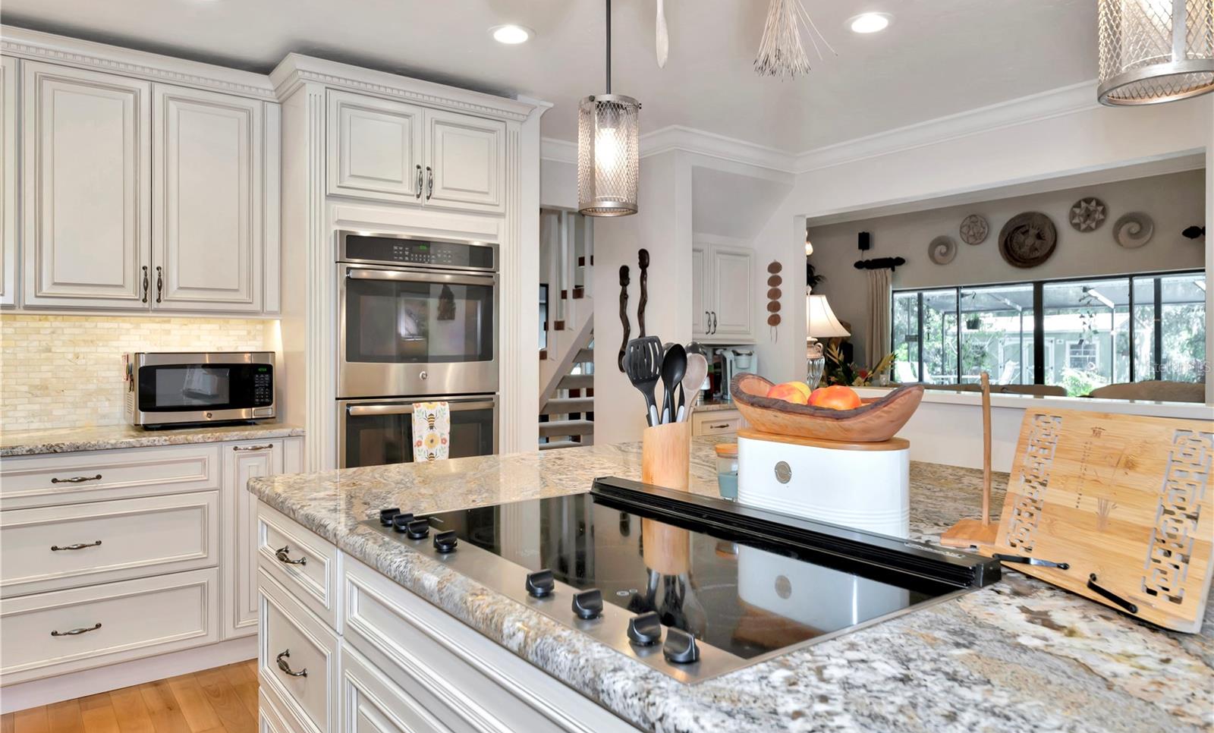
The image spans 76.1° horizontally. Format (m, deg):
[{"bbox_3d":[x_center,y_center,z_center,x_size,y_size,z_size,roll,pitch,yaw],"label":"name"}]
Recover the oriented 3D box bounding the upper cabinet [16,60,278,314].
[{"bbox_3d":[-1.884,-0.670,3.226,0.920,0.925,0.330,-1,2,-37],"label":"upper cabinet"}]

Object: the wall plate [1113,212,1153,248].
[{"bbox_3d":[4.911,-1.274,7.247,0.050,0.335,0.335,-1,1,-38],"label":"wall plate"}]

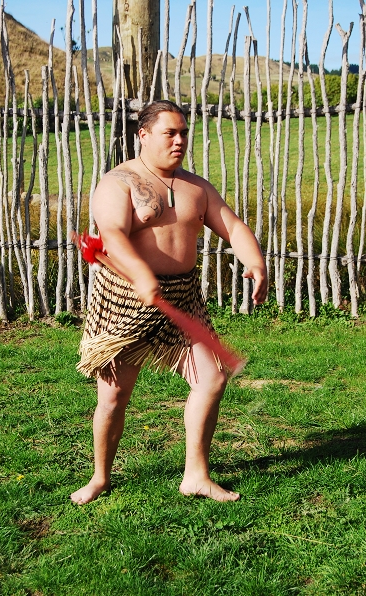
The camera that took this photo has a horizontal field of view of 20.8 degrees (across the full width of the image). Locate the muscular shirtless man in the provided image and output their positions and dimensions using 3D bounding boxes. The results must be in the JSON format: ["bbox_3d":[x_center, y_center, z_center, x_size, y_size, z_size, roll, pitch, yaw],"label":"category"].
[{"bbox_3d":[-0.070,0.020,4.180,0.760,1.680,0.580,-5,11,-28],"label":"muscular shirtless man"}]

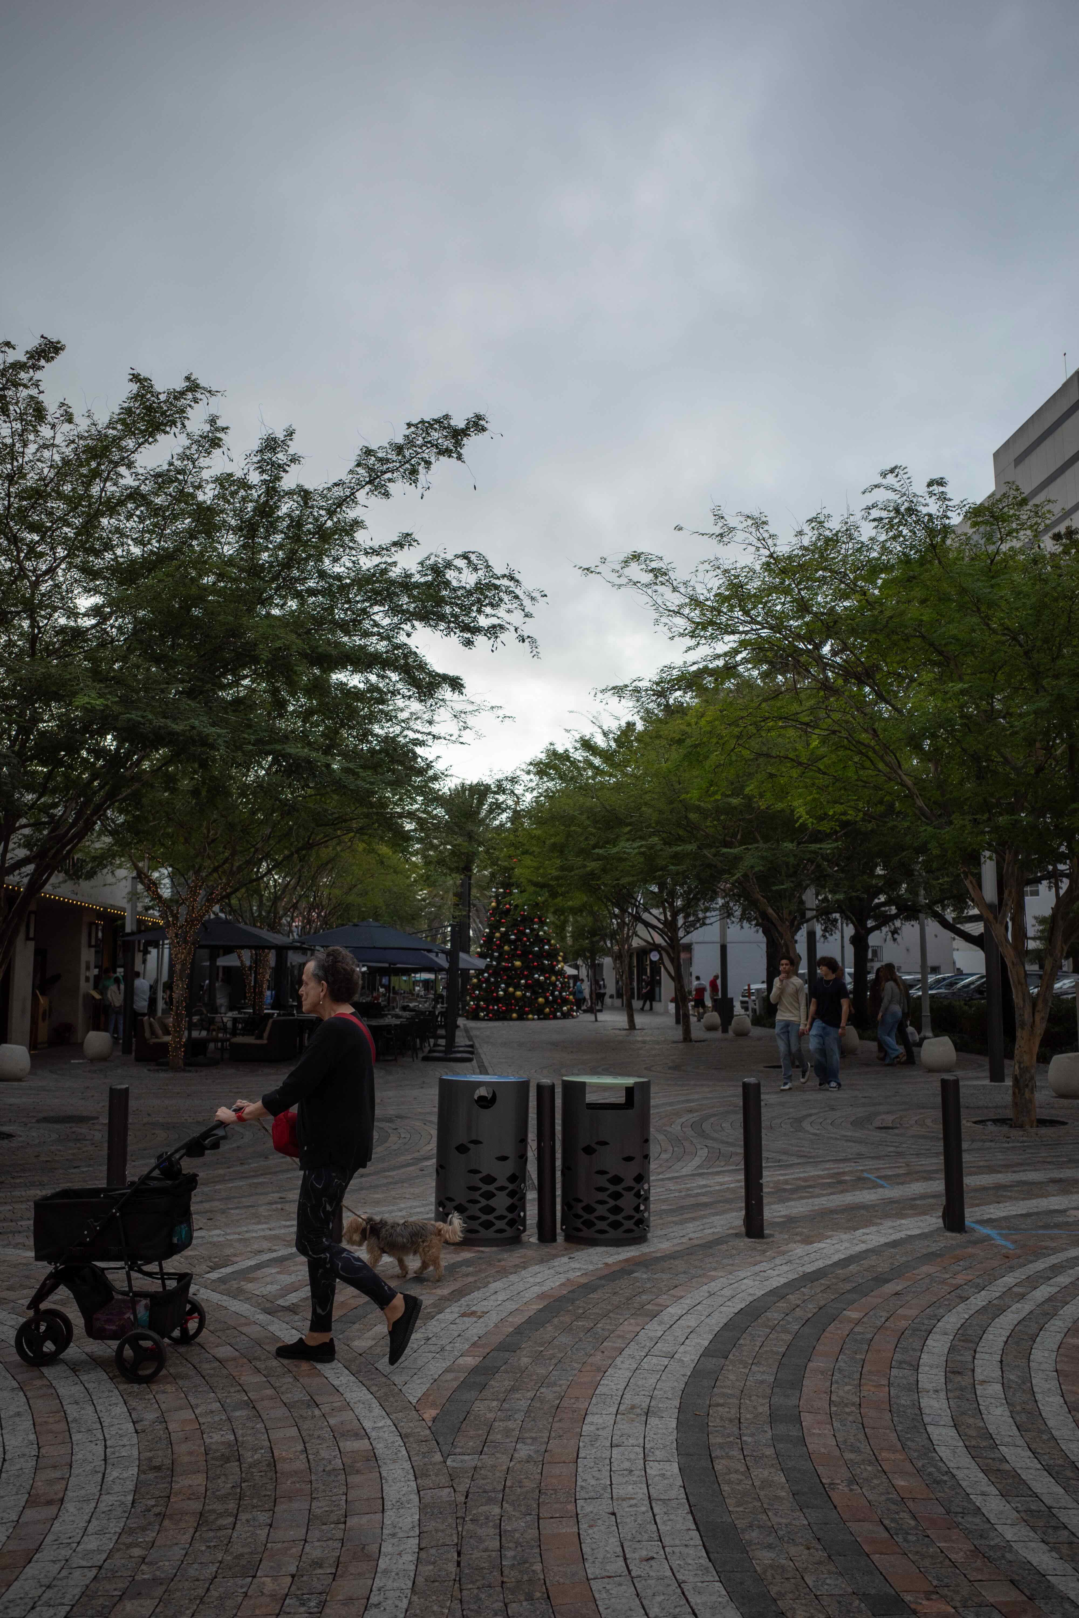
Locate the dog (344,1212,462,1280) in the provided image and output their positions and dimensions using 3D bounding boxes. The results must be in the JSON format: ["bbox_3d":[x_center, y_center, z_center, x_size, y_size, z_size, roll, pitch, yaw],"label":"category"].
[{"bbox_3d":[-0.682,2.197,6.360,0.600,0.315,0.200,-1,-8,3],"label":"dog"}]

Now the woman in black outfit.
[{"bbox_3d":[-0.878,1.380,5.138,0.800,1.645,0.500,0,-8,0],"label":"woman in black outfit"}]

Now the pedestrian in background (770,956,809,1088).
[{"bbox_3d":[3.431,2.942,17.339,0.490,1.760,0.480,-2,-8,11],"label":"pedestrian in background"}]

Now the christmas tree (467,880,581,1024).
[{"bbox_3d":[-0.691,5.241,48.516,4.200,5.700,4.200,0,-8,0],"label":"christmas tree"}]

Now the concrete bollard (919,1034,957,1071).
[{"bbox_3d":[6.572,4.027,20.791,0.585,0.560,0.585,0,-8,0],"label":"concrete bollard"}]

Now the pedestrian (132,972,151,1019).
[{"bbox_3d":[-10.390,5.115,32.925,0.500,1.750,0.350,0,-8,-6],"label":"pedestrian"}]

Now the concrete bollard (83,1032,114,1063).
[{"bbox_3d":[-8.745,4.700,24.989,0.575,0.555,0.575,0,-8,0],"label":"concrete bollard"}]

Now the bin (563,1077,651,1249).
[{"bbox_3d":[0.381,2.022,7.340,0.515,0.920,0.515,0,-8,0],"label":"bin"}]

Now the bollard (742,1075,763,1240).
[{"bbox_3d":[1.260,2.053,7.470,0.112,0.912,0.112,0,-8,0],"label":"bollard"}]

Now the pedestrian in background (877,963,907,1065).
[{"bbox_3d":[6.128,3.604,21.981,0.500,1.660,0.450,-6,-10,38],"label":"pedestrian in background"}]

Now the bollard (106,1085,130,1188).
[{"bbox_3d":[-2.374,2.022,7.107,0.112,0.912,0.112,0,-8,0],"label":"bollard"}]

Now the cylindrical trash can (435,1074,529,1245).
[{"bbox_3d":[-0.328,2.026,7.341,0.515,0.920,0.515,1,-8,0],"label":"cylindrical trash can"}]

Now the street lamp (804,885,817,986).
[{"bbox_3d":[5.945,2.791,27.601,0.185,4.900,0.185,0,-8,-4],"label":"street lamp"}]

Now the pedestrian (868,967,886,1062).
[{"bbox_3d":[6.058,3.639,22.541,0.460,1.660,0.360,2,-8,-14],"label":"pedestrian"}]

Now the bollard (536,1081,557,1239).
[{"bbox_3d":[0.037,2.028,7.293,0.105,0.900,0.105,0,-8,0],"label":"bollard"}]

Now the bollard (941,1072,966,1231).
[{"bbox_3d":[2.499,2.068,7.627,0.112,0.912,0.112,0,-8,0],"label":"bollard"}]

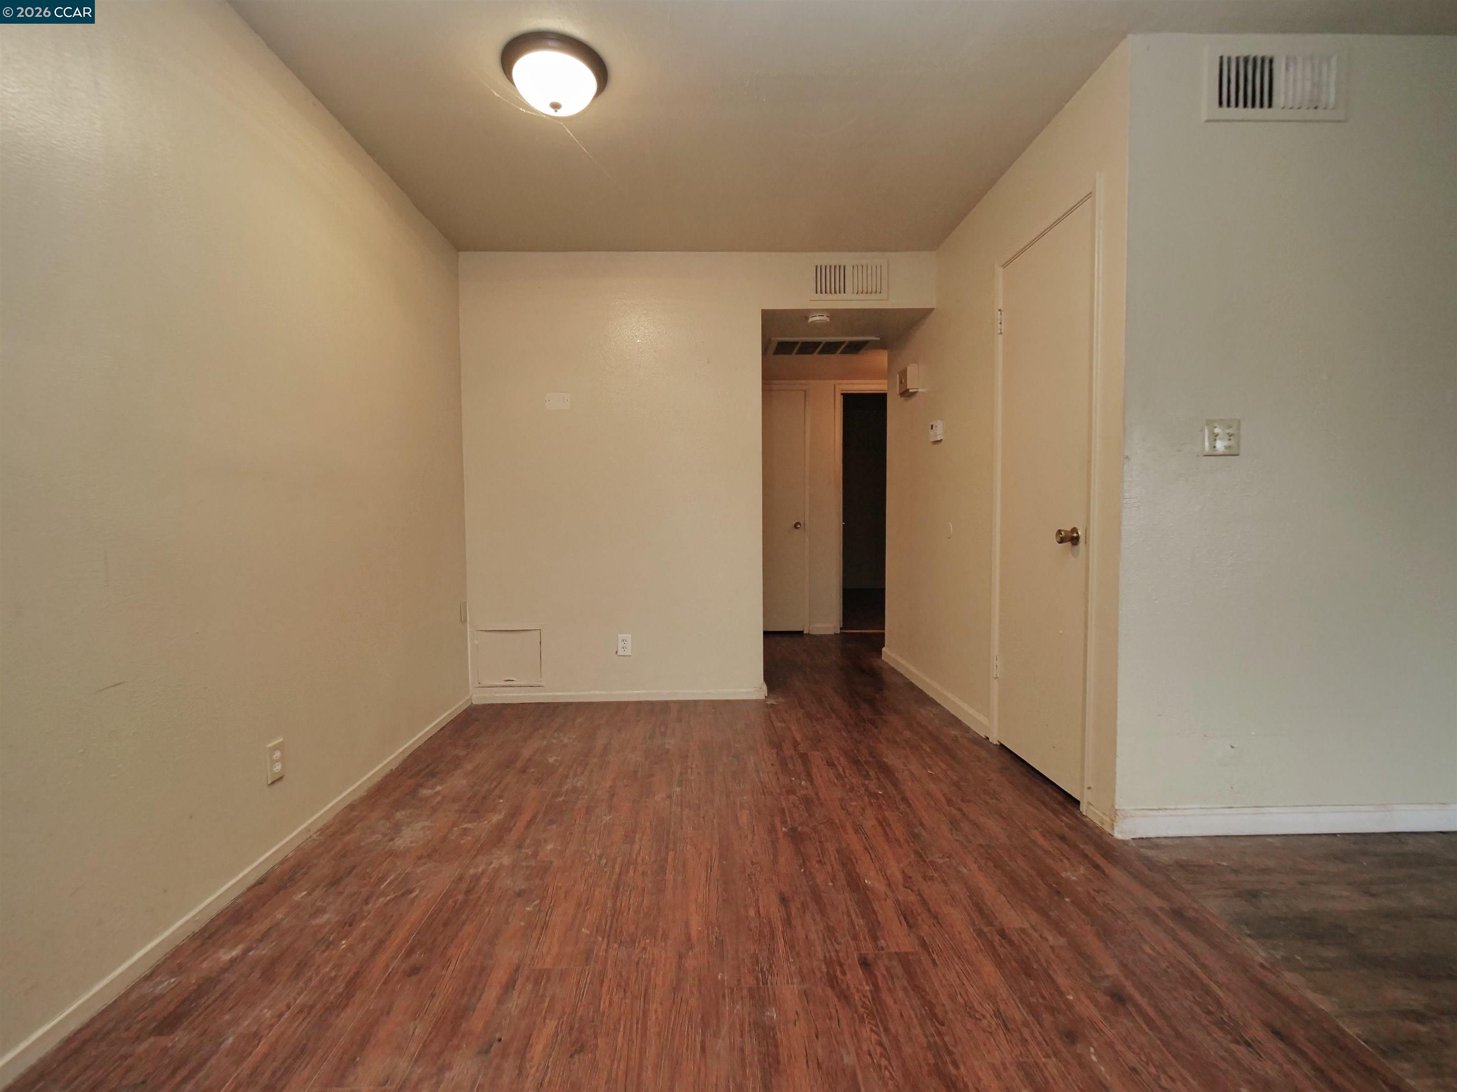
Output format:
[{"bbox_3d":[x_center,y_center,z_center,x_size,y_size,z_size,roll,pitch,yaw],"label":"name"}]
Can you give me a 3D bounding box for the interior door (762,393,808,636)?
[{"bbox_3d":[0.293,-0.288,5.006,0.730,2.050,0.045,-1,3,-1],"label":"interior door"}]

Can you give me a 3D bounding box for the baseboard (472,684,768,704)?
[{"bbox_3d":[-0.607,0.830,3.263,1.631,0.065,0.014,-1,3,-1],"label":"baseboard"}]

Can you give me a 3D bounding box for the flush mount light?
[{"bbox_3d":[-0.545,-1.446,1.876,0.322,0.134,0.322,-1,3,-1],"label":"flush mount light"}]

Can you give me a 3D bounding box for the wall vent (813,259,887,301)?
[{"bbox_3d":[0.653,-1.440,3.174,0.423,0.221,0.020,-1,3,-1],"label":"wall vent"}]

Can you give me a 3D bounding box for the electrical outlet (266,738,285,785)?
[{"bbox_3d":[-1.344,0.644,1.757,0.008,0.115,0.070,-1,3,-3],"label":"electrical outlet"}]

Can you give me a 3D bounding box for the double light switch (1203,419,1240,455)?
[{"bbox_3d":[1.516,-0.333,1.806,0.115,0.115,0.008,-1,3,-1],"label":"double light switch"}]

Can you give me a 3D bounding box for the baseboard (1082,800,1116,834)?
[{"bbox_3d":[1.209,0.884,1.911,0.013,0.056,0.137,-1,3,-3],"label":"baseboard"}]

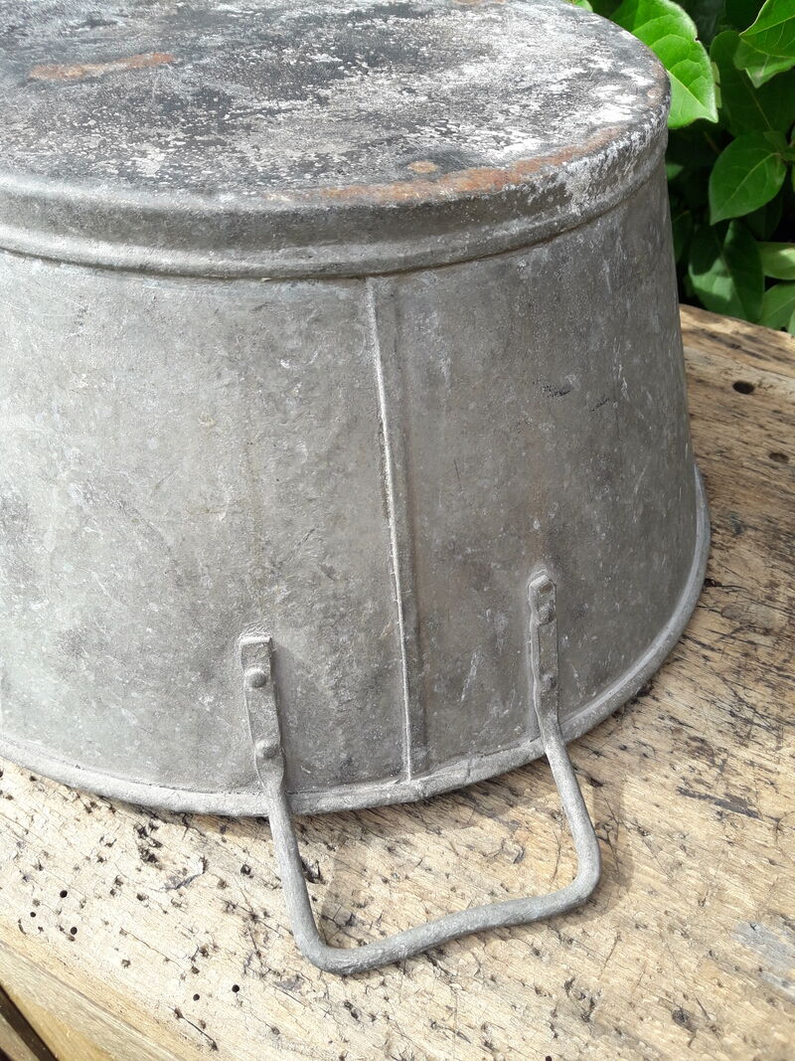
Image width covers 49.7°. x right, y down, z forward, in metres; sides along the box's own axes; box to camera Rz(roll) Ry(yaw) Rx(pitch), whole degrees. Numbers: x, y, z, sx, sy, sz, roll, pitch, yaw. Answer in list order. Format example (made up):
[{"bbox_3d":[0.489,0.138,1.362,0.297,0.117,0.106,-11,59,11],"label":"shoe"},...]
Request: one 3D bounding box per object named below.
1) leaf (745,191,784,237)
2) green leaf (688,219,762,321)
[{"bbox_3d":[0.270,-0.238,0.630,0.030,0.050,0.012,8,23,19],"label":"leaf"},{"bbox_3d":[0.231,-0.181,0.600,0.047,0.078,0.018,-10,19,30],"label":"green leaf"}]

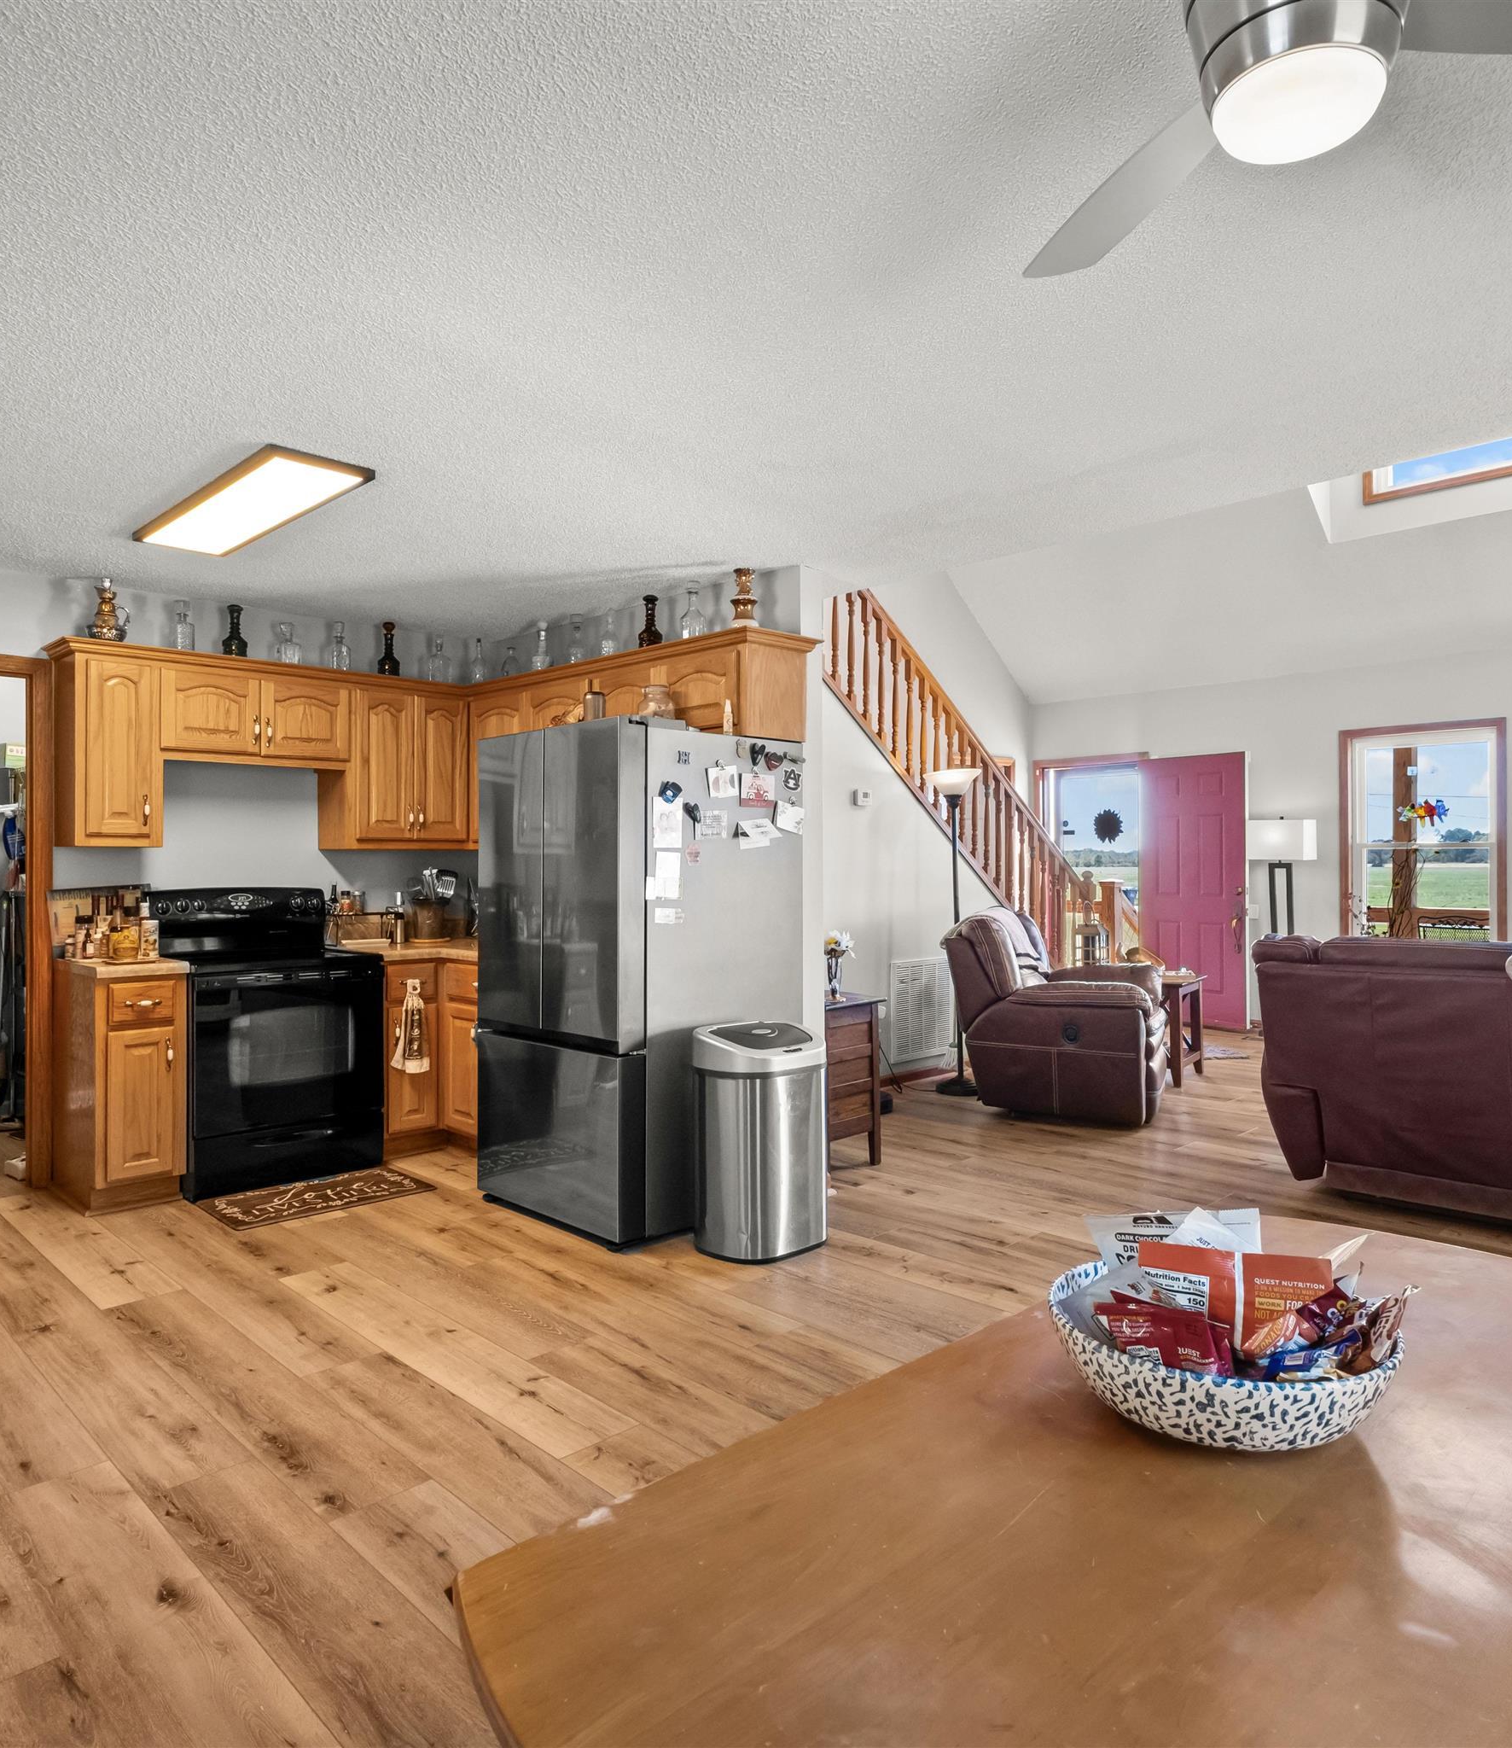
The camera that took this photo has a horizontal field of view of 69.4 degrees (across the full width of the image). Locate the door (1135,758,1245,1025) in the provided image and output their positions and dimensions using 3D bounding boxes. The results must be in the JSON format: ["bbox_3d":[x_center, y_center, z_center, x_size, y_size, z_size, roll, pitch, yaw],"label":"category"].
[{"bbox_3d":[3.400,0.140,8.510,0.050,2.090,0.850,0,0,-44],"label":"door"}]

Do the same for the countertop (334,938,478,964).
[{"bbox_3d":[-1.294,0.363,5.042,1.270,0.038,0.970,0,0,44],"label":"countertop"}]

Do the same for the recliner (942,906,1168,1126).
[{"bbox_3d":[1.690,0.710,5.953,1.080,1.040,0.970,0,0,29],"label":"recliner"}]

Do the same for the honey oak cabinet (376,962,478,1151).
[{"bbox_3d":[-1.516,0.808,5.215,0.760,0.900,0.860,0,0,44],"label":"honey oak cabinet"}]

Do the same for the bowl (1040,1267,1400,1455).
[{"bbox_3d":[0.441,0.463,1.042,0.308,0.090,0.308,0,0,0],"label":"bowl"}]

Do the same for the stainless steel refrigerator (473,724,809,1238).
[{"bbox_3d":[-0.448,0.371,4.241,0.860,1.775,0.890,0,0,44],"label":"stainless steel refrigerator"}]

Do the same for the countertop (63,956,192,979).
[{"bbox_3d":[-2.482,0.366,4.277,0.635,0.038,0.335,0,0,44],"label":"countertop"}]

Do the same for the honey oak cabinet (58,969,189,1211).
[{"bbox_3d":[-2.502,0.808,4.299,0.620,0.900,0.320,0,0,44],"label":"honey oak cabinet"}]

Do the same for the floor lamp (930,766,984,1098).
[{"bbox_3d":[1.145,0.314,6.207,0.300,1.830,0.300,0,0,0],"label":"floor lamp"}]

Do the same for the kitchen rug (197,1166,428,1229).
[{"bbox_3d":[-1.706,1.252,4.255,0.457,0.012,0.760,0,0,44],"label":"kitchen rug"}]

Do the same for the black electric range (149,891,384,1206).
[{"bbox_3d":[-2.103,0.668,4.665,0.690,1.180,0.760,0,0,44],"label":"black electric range"}]

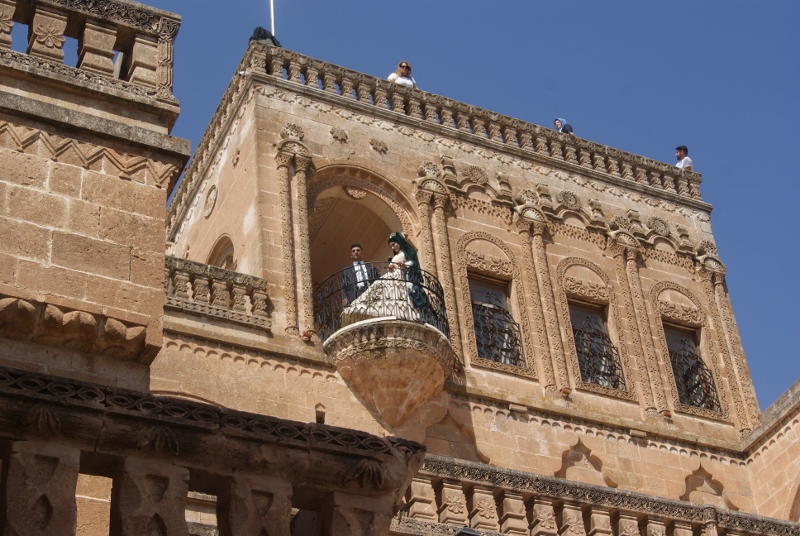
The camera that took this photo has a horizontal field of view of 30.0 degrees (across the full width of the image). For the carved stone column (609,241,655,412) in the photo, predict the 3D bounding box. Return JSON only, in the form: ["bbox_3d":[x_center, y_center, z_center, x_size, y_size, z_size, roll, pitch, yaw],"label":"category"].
[{"bbox_3d":[3.838,0.902,24.483,0.250,3.480,0.250,14,-44,-22],"label":"carved stone column"}]

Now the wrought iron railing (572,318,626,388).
[{"bbox_3d":[3.139,1.313,23.752,0.850,1.386,0.120,14,-44,-22],"label":"wrought iron railing"}]

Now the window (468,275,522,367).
[{"bbox_3d":[1.329,0.781,21.246,0.765,1.516,0.200,14,-42,-23],"label":"window"}]

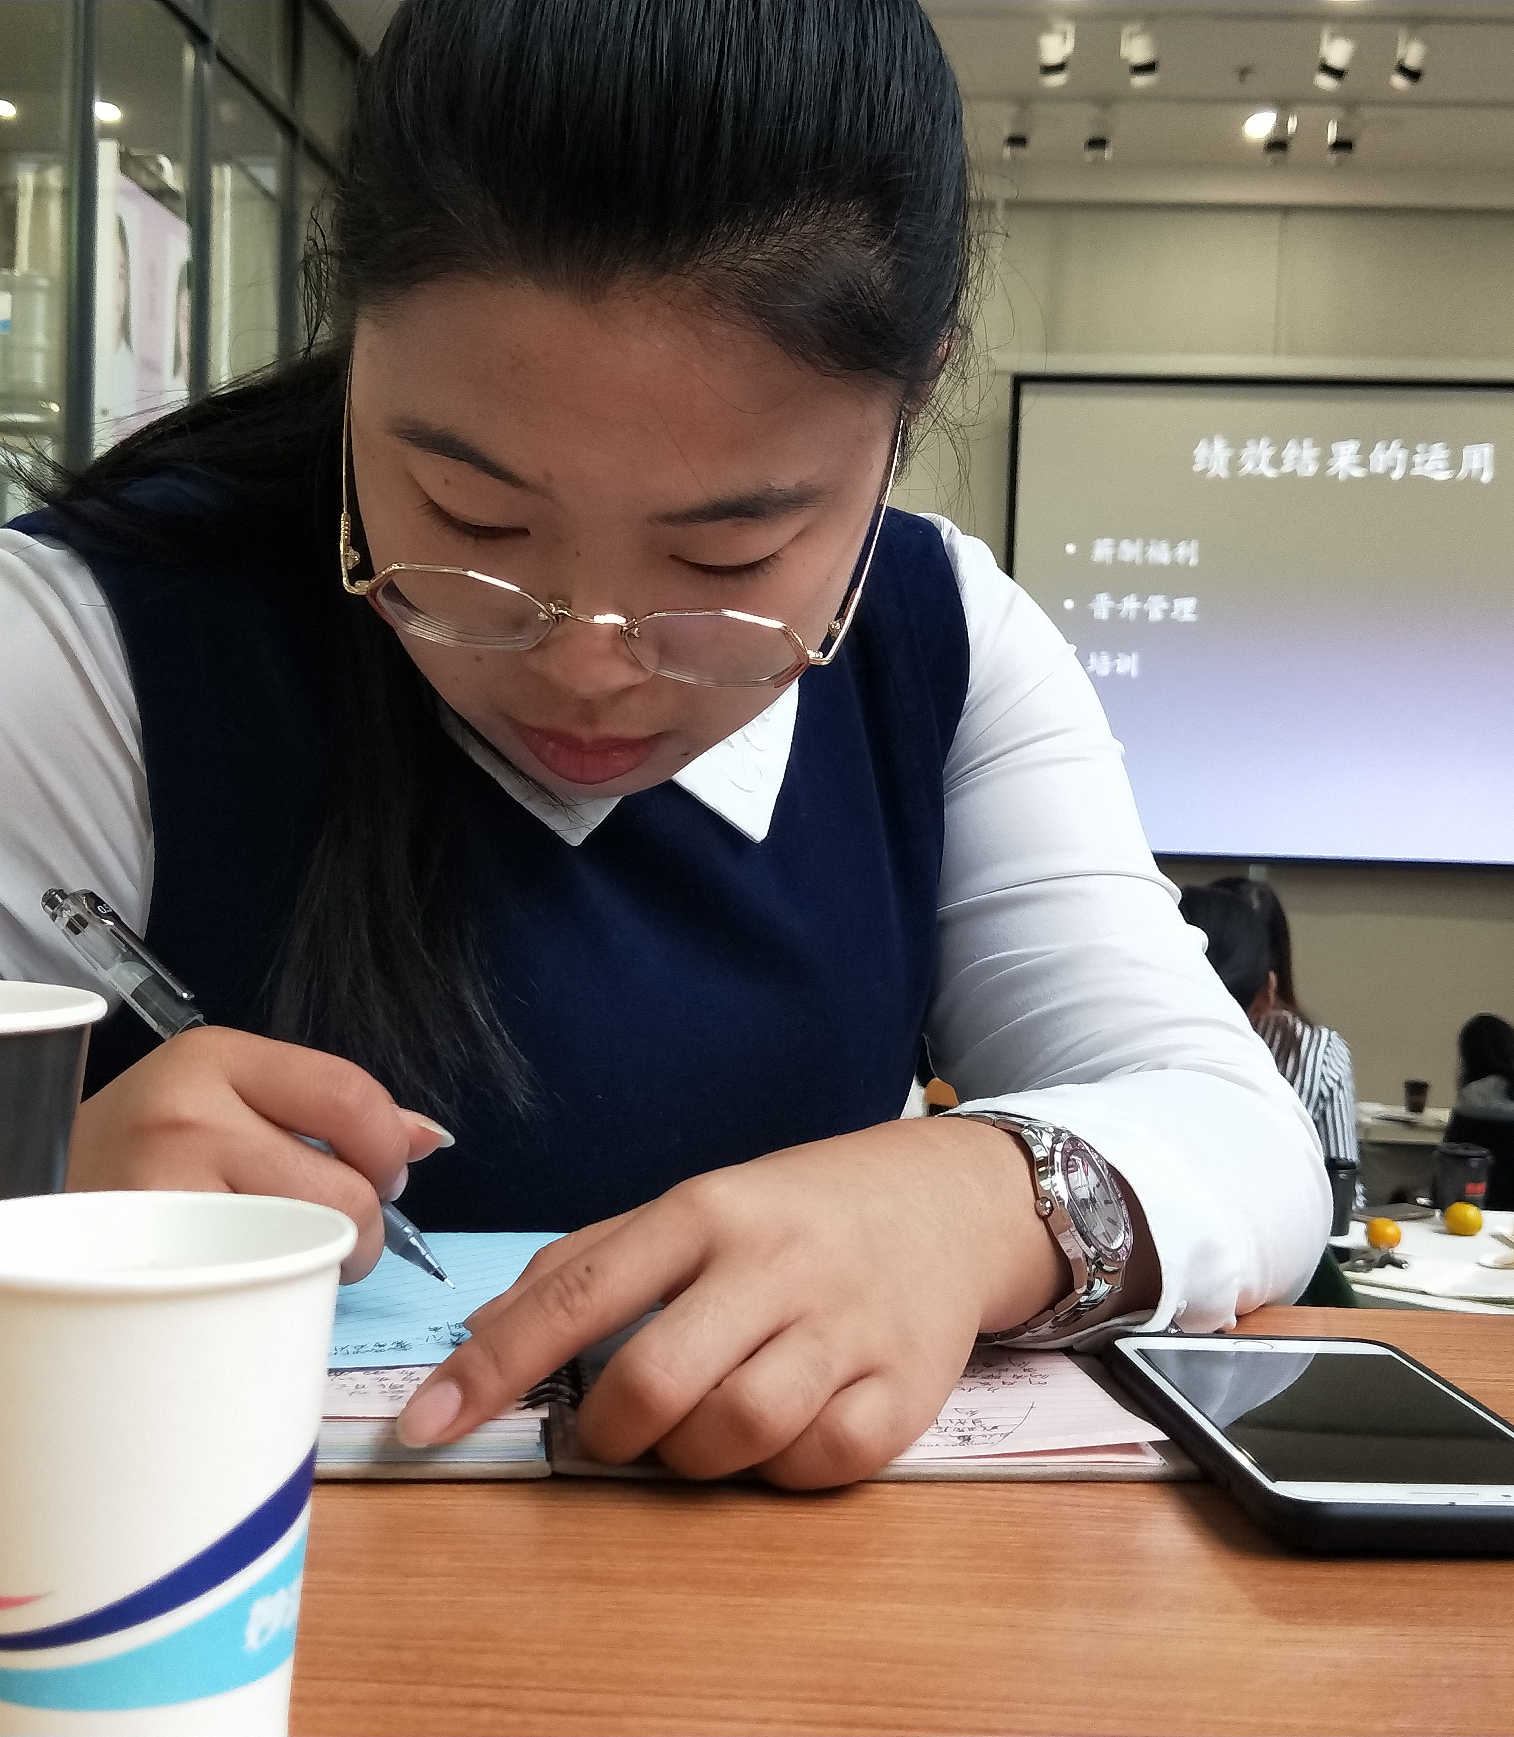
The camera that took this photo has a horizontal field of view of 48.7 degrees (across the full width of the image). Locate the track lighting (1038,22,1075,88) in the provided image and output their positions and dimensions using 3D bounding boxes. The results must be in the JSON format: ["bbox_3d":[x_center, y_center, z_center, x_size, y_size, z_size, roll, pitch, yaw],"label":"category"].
[{"bbox_3d":[1.190,-3.231,6.645,0.130,0.220,0.140,3,1,18],"label":"track lighting"}]

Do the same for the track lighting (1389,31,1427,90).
[{"bbox_3d":[2.561,-3.176,6.575,0.130,0.220,0.140,1,2,-43],"label":"track lighting"}]

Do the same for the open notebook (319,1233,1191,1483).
[{"bbox_3d":[-0.057,0.135,0.508,0.325,0.020,0.208,2,1,-5],"label":"open notebook"}]

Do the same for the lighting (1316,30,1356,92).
[{"bbox_3d":[2.278,-3.183,6.590,0.130,0.220,0.140,1,2,-39],"label":"lighting"}]

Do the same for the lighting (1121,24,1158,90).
[{"bbox_3d":[1.517,-3.216,6.629,0.130,0.220,0.140,3,1,18],"label":"lighting"}]

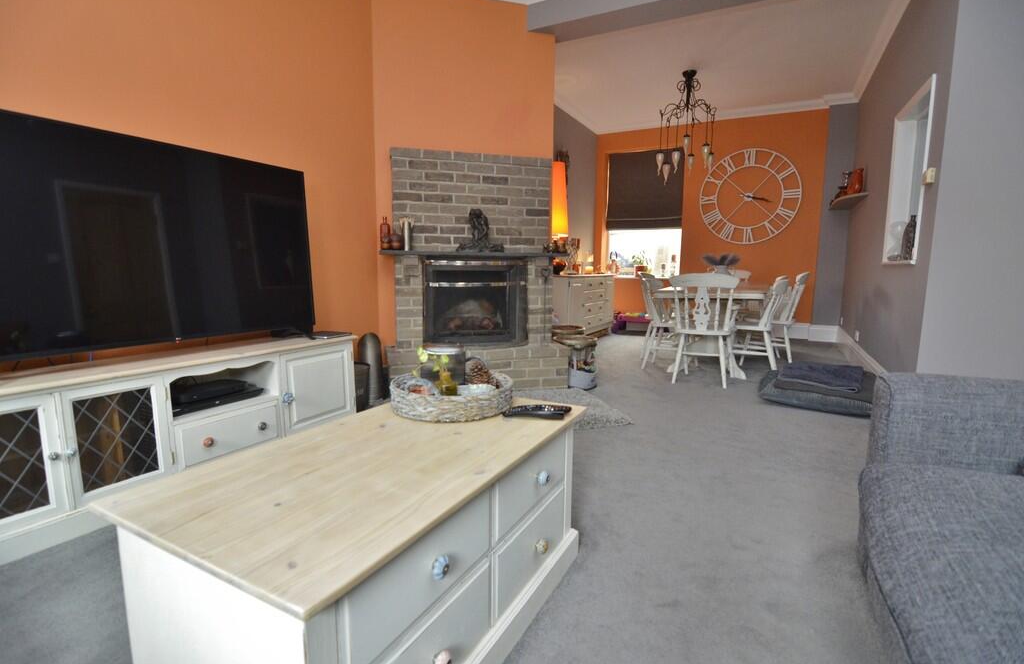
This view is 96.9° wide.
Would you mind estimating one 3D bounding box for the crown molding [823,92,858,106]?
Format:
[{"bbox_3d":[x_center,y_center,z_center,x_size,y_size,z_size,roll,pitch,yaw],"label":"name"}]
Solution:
[{"bbox_3d":[4.066,-2.867,5.611,0.400,0.110,0.120,4,9,30],"label":"crown molding"}]

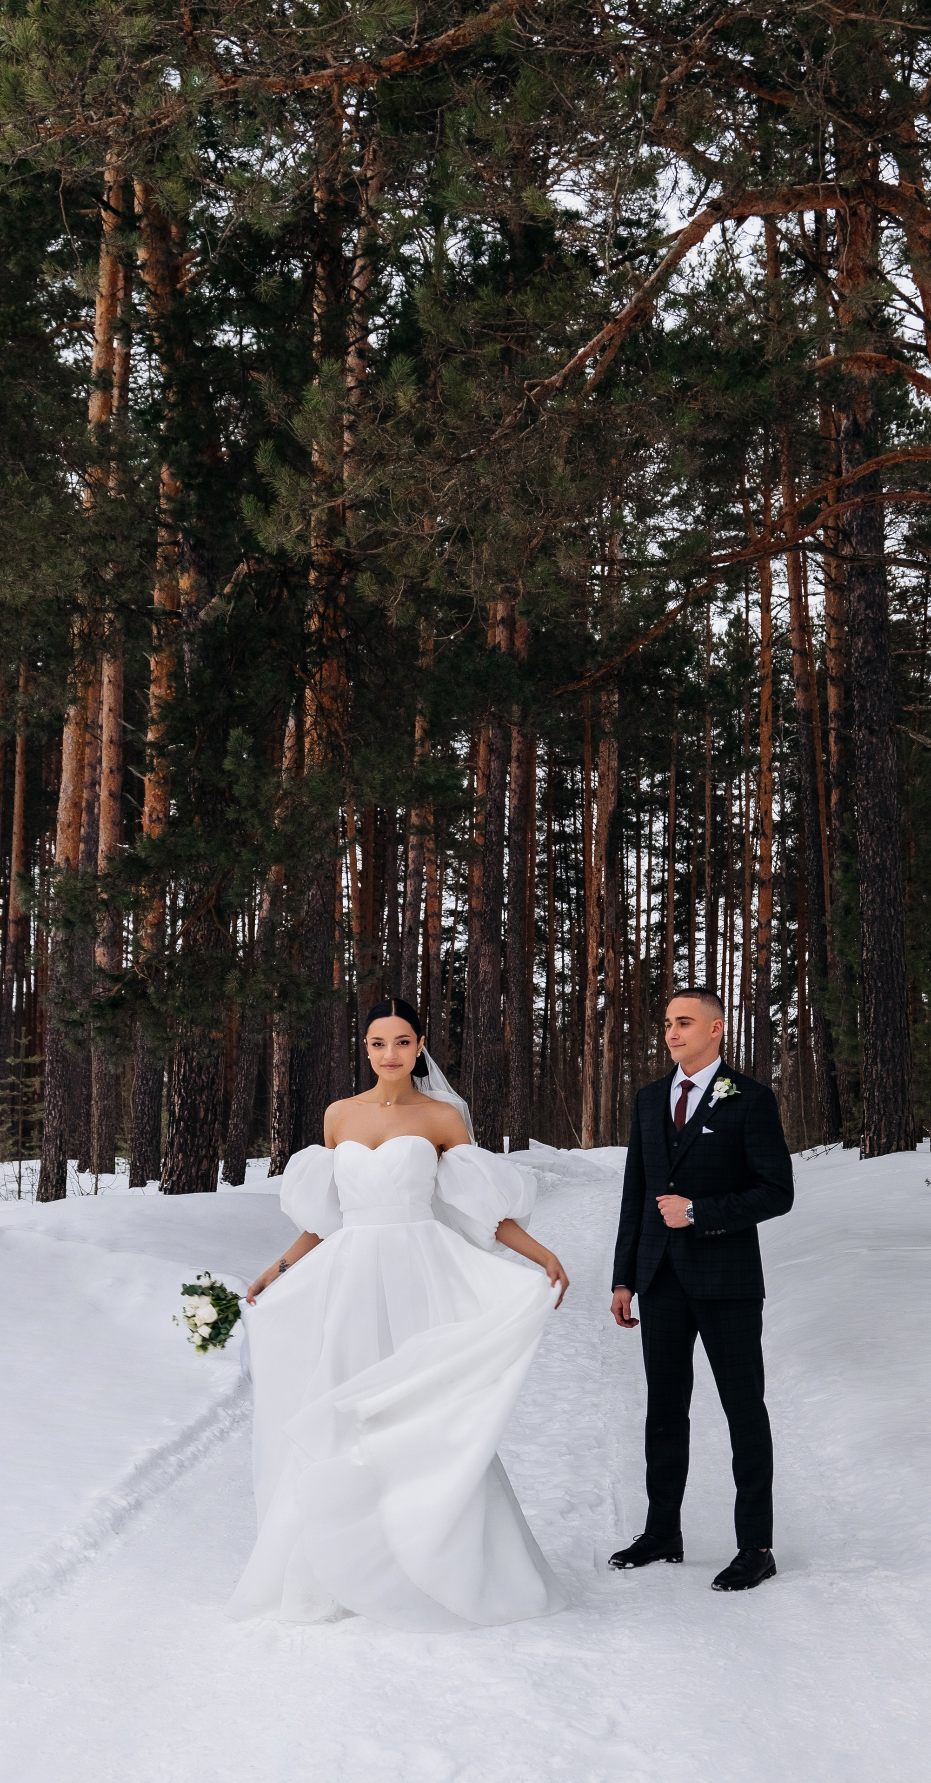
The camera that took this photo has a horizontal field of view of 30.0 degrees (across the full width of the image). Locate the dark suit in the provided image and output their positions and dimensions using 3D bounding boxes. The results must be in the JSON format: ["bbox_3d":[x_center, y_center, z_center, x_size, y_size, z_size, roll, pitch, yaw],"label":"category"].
[{"bbox_3d":[0.737,1.258,5.381,0.560,1.451,0.380,-5,-9,34],"label":"dark suit"}]

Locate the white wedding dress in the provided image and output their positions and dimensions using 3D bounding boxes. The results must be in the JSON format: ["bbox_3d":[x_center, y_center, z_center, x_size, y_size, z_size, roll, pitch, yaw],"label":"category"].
[{"bbox_3d":[-0.193,1.355,4.944,0.920,1.311,0.720,-1,-8,8],"label":"white wedding dress"}]

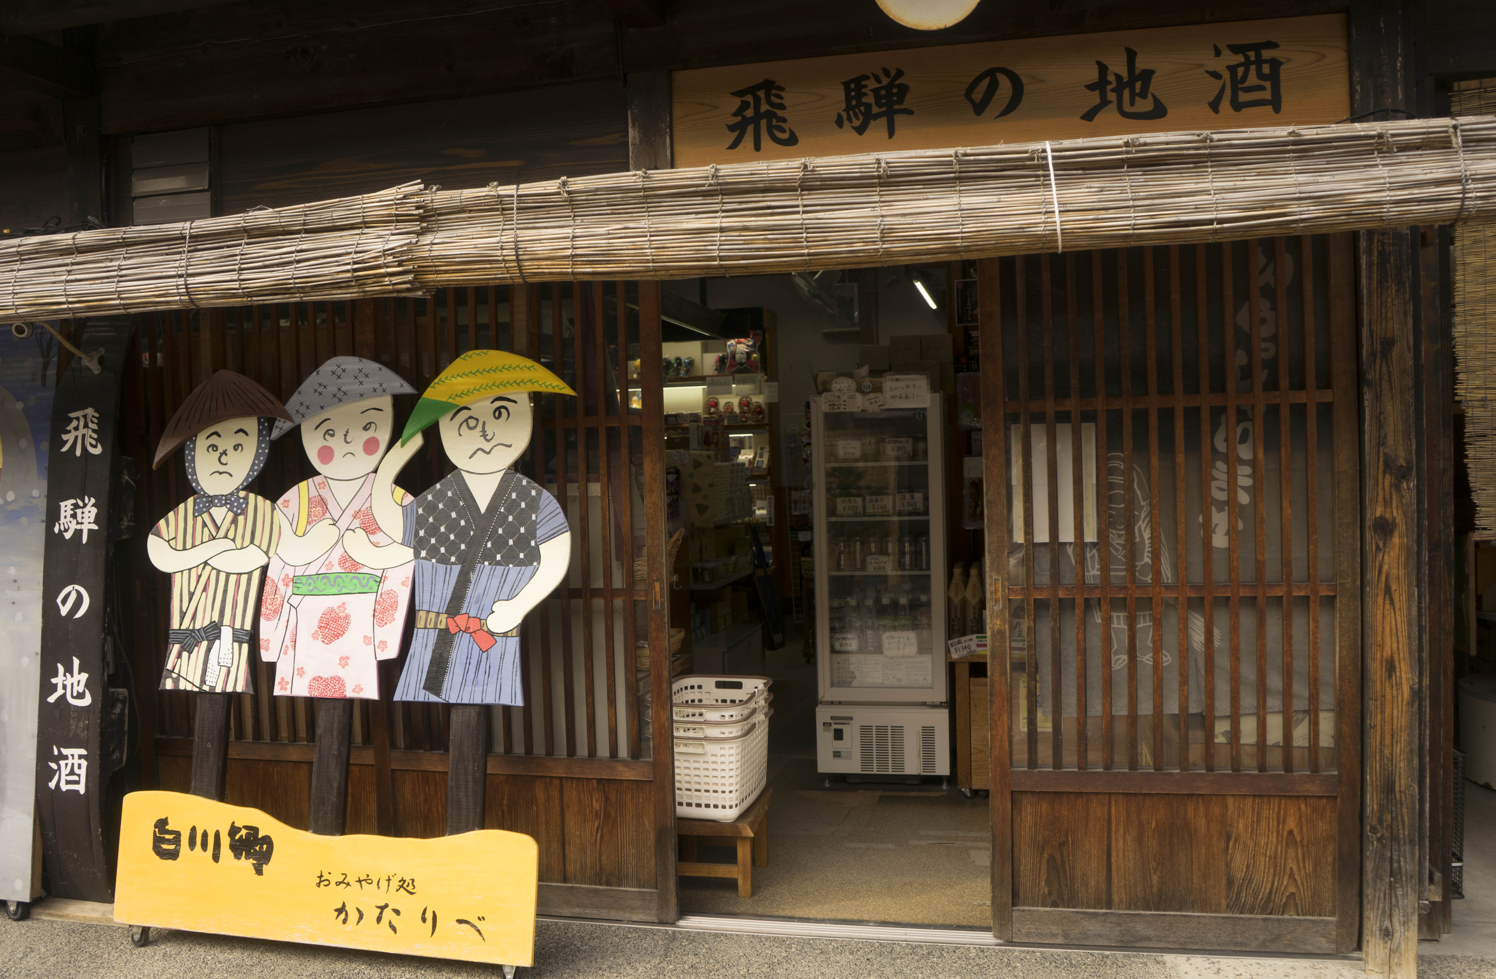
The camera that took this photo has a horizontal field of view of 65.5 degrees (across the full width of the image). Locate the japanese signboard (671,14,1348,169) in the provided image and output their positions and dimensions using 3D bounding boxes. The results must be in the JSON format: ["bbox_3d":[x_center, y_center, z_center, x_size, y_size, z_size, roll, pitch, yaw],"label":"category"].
[{"bbox_3d":[0.608,-0.962,2.905,1.650,0.280,0.040,-1,1,12],"label":"japanese signboard"}]

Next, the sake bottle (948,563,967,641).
[{"bbox_3d":[0.806,0.436,4.443,0.070,0.314,0.070,-1,1,17],"label":"sake bottle"}]

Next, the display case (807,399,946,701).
[{"bbox_3d":[0.550,0.312,4.651,0.506,1.344,0.500,-1,1,13],"label":"display case"}]

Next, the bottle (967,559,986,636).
[{"bbox_3d":[0.869,0.434,4.429,0.070,0.314,0.070,-1,1,17],"label":"bottle"}]

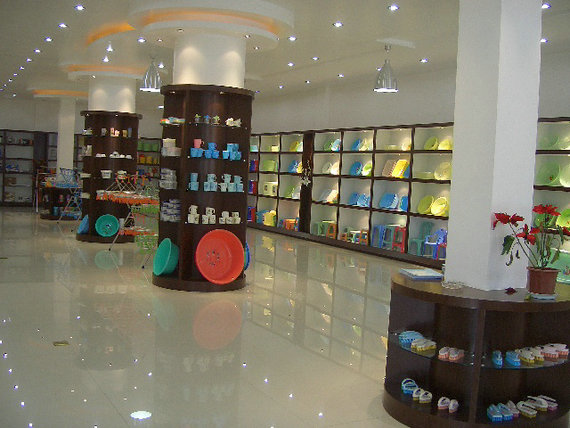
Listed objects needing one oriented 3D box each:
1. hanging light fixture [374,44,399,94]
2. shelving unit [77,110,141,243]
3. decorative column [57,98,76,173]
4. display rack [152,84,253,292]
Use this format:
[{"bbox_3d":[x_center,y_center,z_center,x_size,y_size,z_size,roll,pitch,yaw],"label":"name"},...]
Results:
[{"bbox_3d":[1.414,-2.015,8.930,0.340,0.670,0.340,3,4,0],"label":"hanging light fixture"},{"bbox_3d":[-3.336,-0.693,12.200,1.170,2.480,1.170,1,4,-30],"label":"shelving unit"},{"bbox_3d":[-5.543,-1.865,16.300,0.440,2.300,0.440,1,4,-30],"label":"decorative column"},{"bbox_3d":[-1.031,-0.330,8.150,1.190,2.550,1.190,3,4,0],"label":"display rack"}]

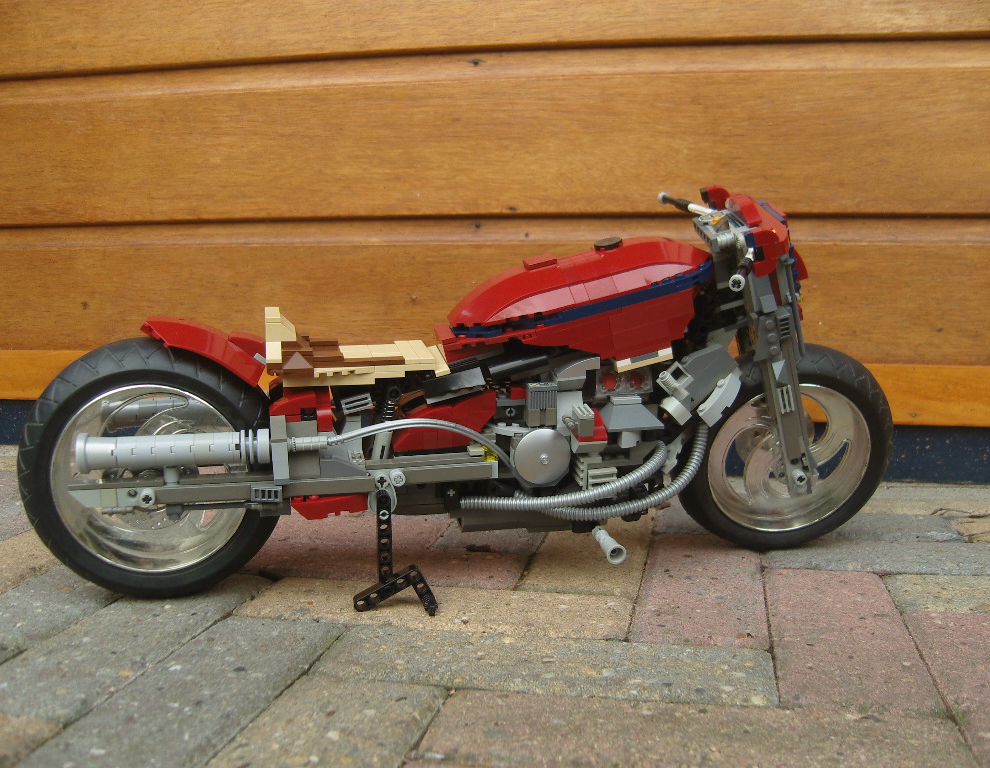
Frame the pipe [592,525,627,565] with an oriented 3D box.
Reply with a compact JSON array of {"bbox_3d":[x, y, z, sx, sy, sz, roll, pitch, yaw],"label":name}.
[{"bbox_3d":[0.063,0.090,0.556,0.010,0.010,0.031,-2,12,-10],"label":"pipe"}]

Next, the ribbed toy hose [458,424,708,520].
[{"bbox_3d":[0.050,0.049,0.572,0.146,0.049,0.032,-2,12,-10],"label":"ribbed toy hose"}]

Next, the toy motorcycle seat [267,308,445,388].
[{"bbox_3d":[-0.076,-0.024,0.558,0.099,0.038,0.054,-2,12,-10],"label":"toy motorcycle seat"}]

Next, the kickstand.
[{"bbox_3d":[-0.054,0.091,0.543,0.045,0.070,0.016,-2,12,-10],"label":"kickstand"}]

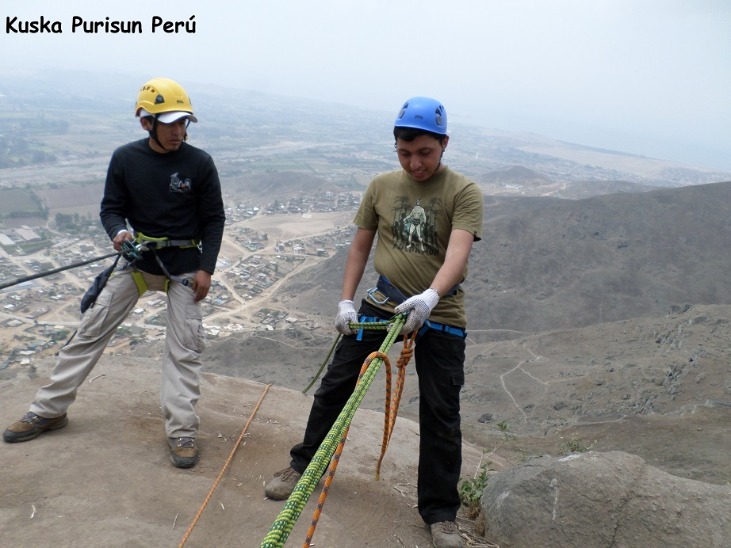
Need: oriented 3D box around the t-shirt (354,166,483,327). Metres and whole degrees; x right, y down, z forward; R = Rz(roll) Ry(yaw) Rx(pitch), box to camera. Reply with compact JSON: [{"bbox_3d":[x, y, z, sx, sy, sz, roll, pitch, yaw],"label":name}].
[{"bbox_3d":[0.213,-0.110,2.120,0.500,0.620,0.270,5,11,12],"label":"t-shirt"}]

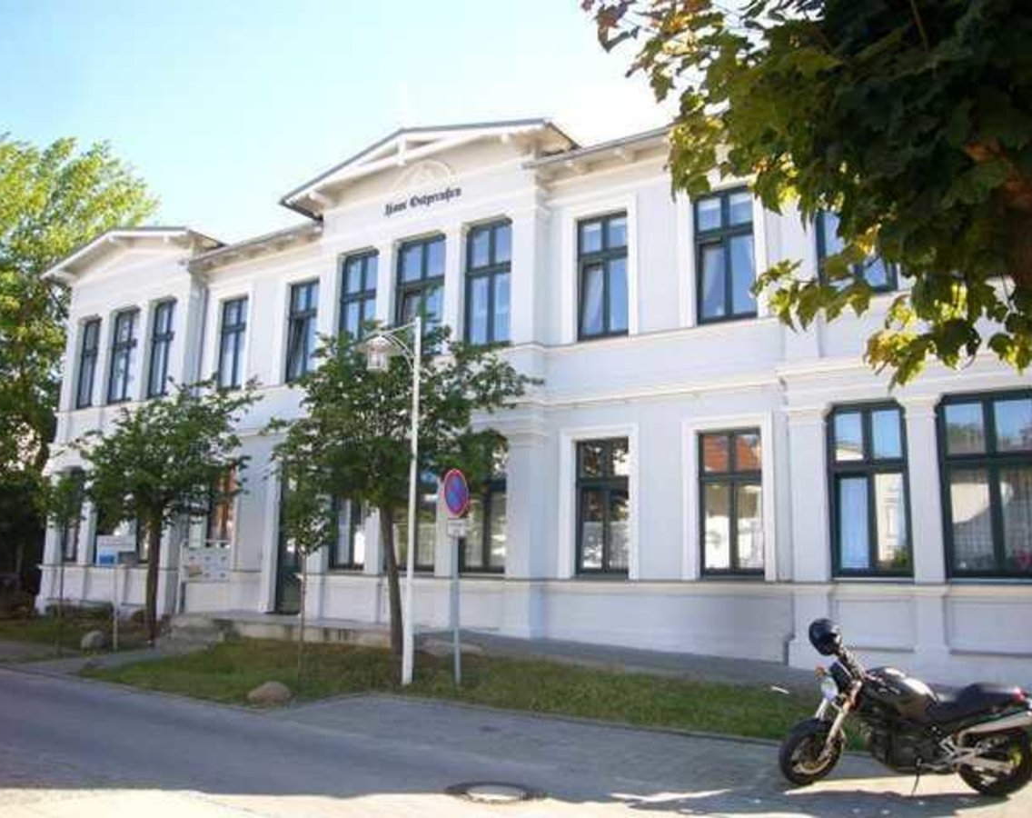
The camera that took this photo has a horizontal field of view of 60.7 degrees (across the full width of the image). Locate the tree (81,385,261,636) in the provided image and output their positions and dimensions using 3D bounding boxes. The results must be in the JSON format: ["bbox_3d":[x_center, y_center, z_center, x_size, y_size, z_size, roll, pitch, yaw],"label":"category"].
[{"bbox_3d":[-6.355,1.778,16.007,3.110,4.664,3.110,5,-11,-21],"label":"tree"}]

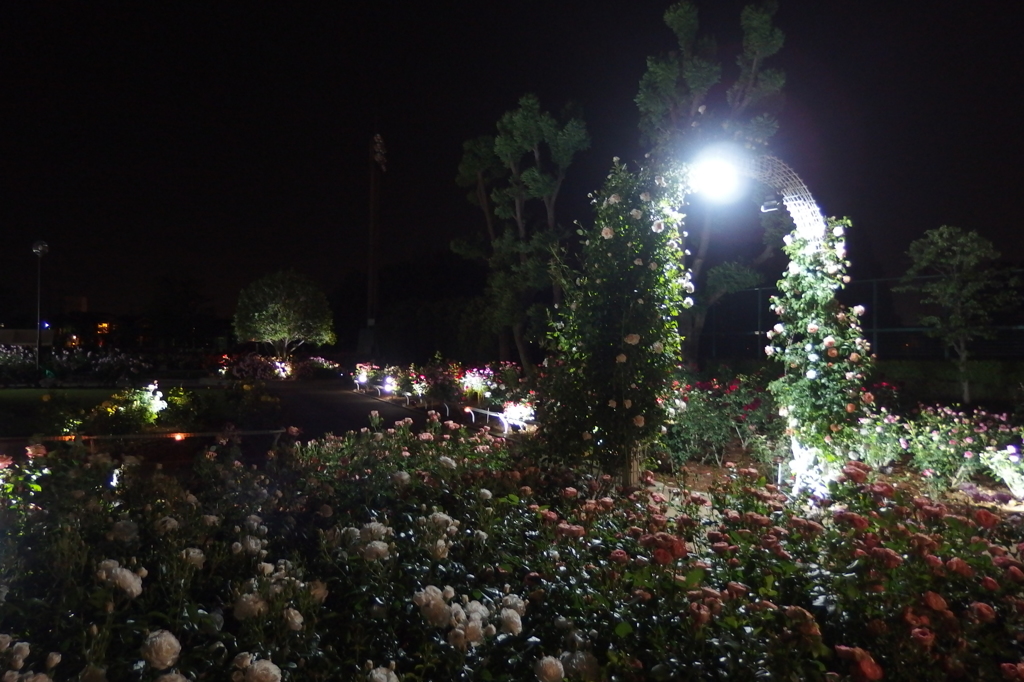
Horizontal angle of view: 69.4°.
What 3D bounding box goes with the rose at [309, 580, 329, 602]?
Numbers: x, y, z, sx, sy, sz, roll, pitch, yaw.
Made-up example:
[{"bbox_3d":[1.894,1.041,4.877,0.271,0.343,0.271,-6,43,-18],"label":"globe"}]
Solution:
[{"bbox_3d":[-0.510,0.661,1.950,0.052,0.058,0.056,0,-1,-15],"label":"rose"}]

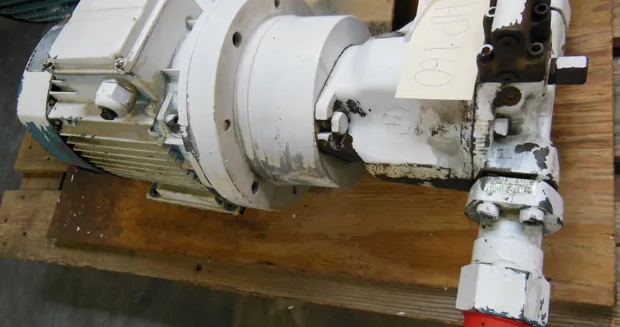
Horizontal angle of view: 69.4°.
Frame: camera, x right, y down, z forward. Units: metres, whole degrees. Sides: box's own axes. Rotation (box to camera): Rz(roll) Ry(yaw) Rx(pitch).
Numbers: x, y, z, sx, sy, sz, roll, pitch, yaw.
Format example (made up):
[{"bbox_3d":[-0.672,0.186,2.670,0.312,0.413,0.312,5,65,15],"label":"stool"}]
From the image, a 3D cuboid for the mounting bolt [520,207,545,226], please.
[{"bbox_3d":[0.163,0.039,0.328,0.018,0.018,0.008,5,66,28],"label":"mounting bolt"}]

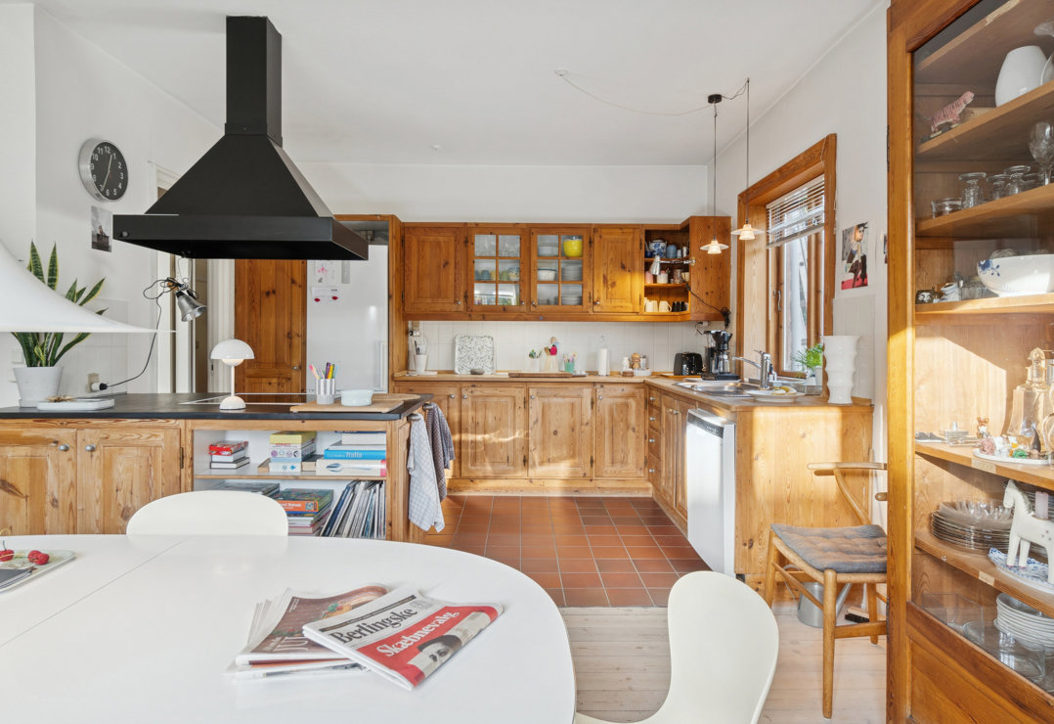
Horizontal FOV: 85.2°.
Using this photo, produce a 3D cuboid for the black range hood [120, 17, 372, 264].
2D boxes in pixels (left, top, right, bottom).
[{"bbox_3d":[-1.291,-1.054,2.708,0.924,1.052,0.585,0,2,0],"label":"black range hood"}]

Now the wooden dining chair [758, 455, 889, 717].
[{"bbox_3d":[1.204,0.763,2.086,0.510,0.750,0.540,0,2,3],"label":"wooden dining chair"}]

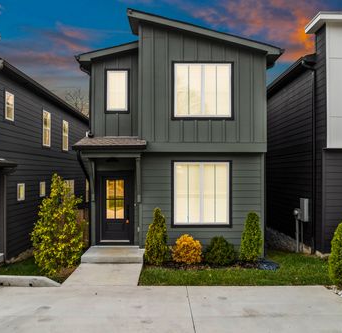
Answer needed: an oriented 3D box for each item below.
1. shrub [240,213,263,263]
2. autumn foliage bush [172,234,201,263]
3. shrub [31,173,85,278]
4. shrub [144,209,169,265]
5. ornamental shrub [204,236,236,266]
[{"bbox_3d":[2.200,1.950,8.420,0.620,1.380,0.620,0,-1,-1],"label":"shrub"},{"bbox_3d":[0.450,2.270,8.350,0.800,0.800,0.780,0,-1,-1],"label":"autumn foliage bush"},{"bbox_3d":[-2.700,1.430,7.350,1.280,2.420,1.250,0,-1,-1],"label":"shrub"},{"bbox_3d":[-0.370,1.920,8.320,0.660,1.530,0.660,0,-1,-1],"label":"shrub"},{"bbox_3d":[1.340,2.310,8.350,0.800,0.800,0.780,0,-1,-1],"label":"ornamental shrub"}]

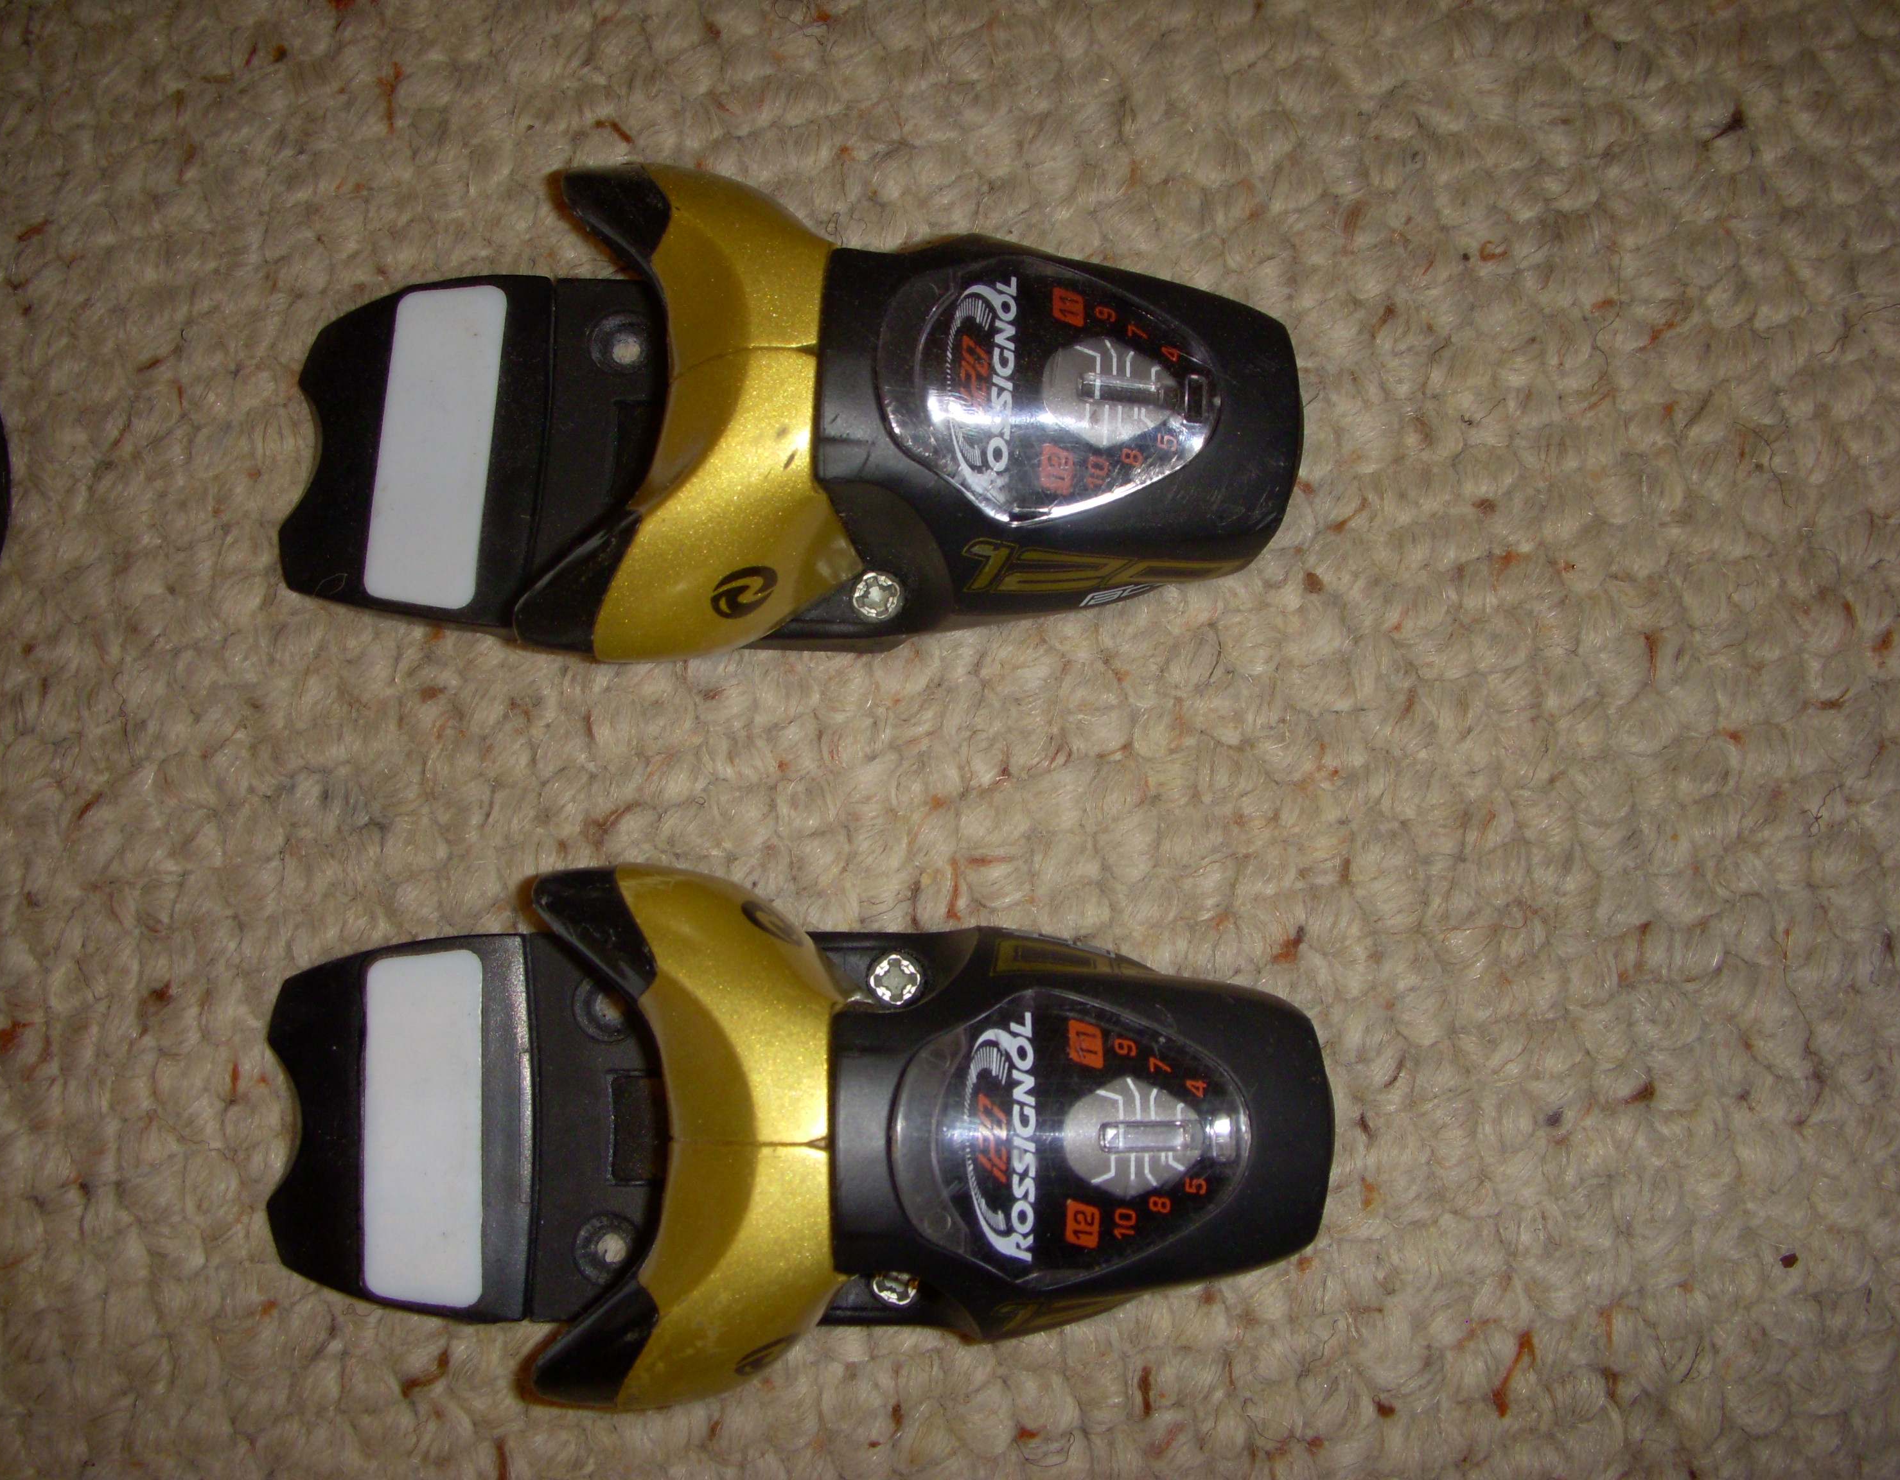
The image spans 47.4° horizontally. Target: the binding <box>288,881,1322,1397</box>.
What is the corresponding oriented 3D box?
[{"bbox_3d":[-0.029,0.057,0.316,0.168,0.057,0.079,-1,84,4],"label":"binding"}]

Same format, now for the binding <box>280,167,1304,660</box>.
[{"bbox_3d":[-0.031,-0.049,0.331,0.168,0.057,0.079,3,79,6],"label":"binding"}]

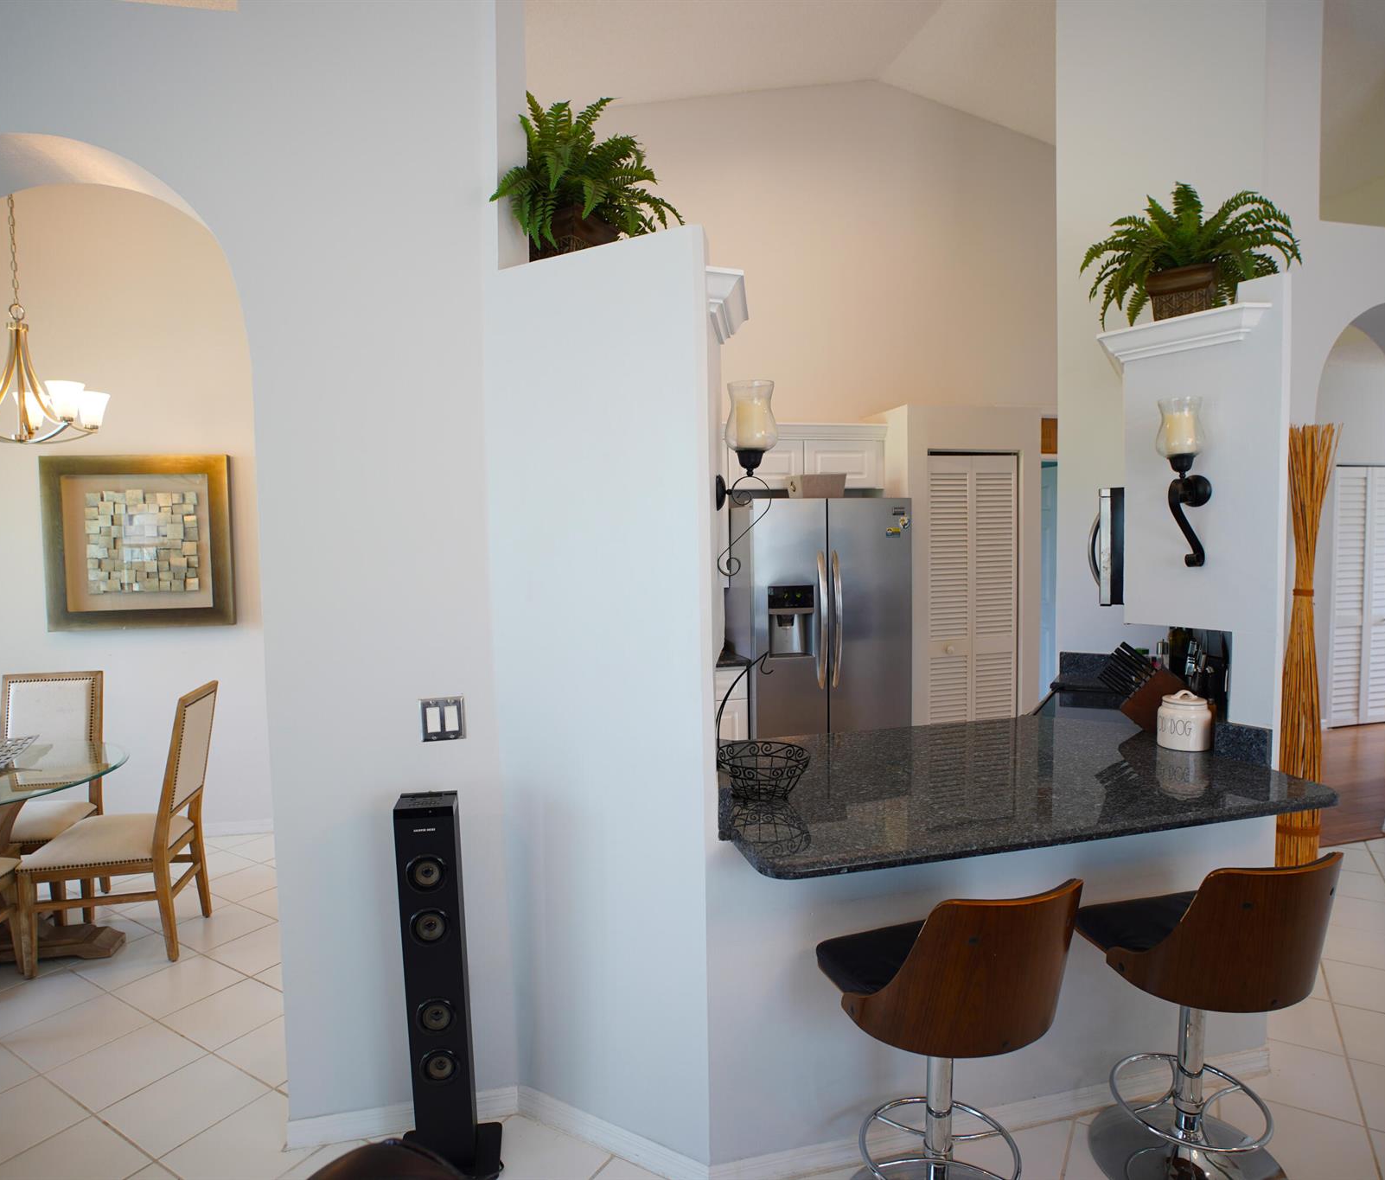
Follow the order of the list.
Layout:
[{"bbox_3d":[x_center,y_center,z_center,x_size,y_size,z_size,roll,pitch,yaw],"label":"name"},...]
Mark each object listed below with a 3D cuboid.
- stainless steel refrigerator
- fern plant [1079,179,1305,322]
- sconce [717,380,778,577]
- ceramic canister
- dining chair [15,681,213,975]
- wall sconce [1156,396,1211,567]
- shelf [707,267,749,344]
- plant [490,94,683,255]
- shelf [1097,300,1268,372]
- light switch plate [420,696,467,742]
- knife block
[{"bbox_3d":[0.670,0.400,4.495,0.905,1.785,0.760,-2,3,-14],"label":"stainless steel refrigerator"},{"bbox_3d":[1.525,-1.022,2.400,0.560,0.430,0.560,-3,4,-35],"label":"fern plant"},{"bbox_3d":[0.132,-0.273,1.930,0.155,0.475,0.135,-1,3,7],"label":"sconce"},{"bbox_3d":[1.623,0.424,2.590,0.148,0.190,0.148,-2,4,-13],"label":"ceramic canister"},{"bbox_3d":[-2.260,0.917,3.151,0.585,1.015,0.470,-2,3,-13],"label":"dining chair"},{"bbox_3d":[1.508,-0.331,2.404,0.160,0.518,0.135,-3,4,-34],"label":"wall sconce"},{"bbox_3d":[0.093,-0.697,1.985,0.090,0.090,0.400,-1,3,7],"label":"shelf"},{"bbox_3d":[-0.300,-1.148,2.255,0.520,0.585,0.500,-1,3,-5],"label":"plant"},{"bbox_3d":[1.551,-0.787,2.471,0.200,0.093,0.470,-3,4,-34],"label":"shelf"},{"bbox_3d":[-0.662,0.344,2.093,0.115,0.115,0.010,-2,3,-14],"label":"light switch plate"},{"bbox_3d":[1.677,0.384,2.829,0.235,0.232,0.115,1,4,34],"label":"knife block"}]

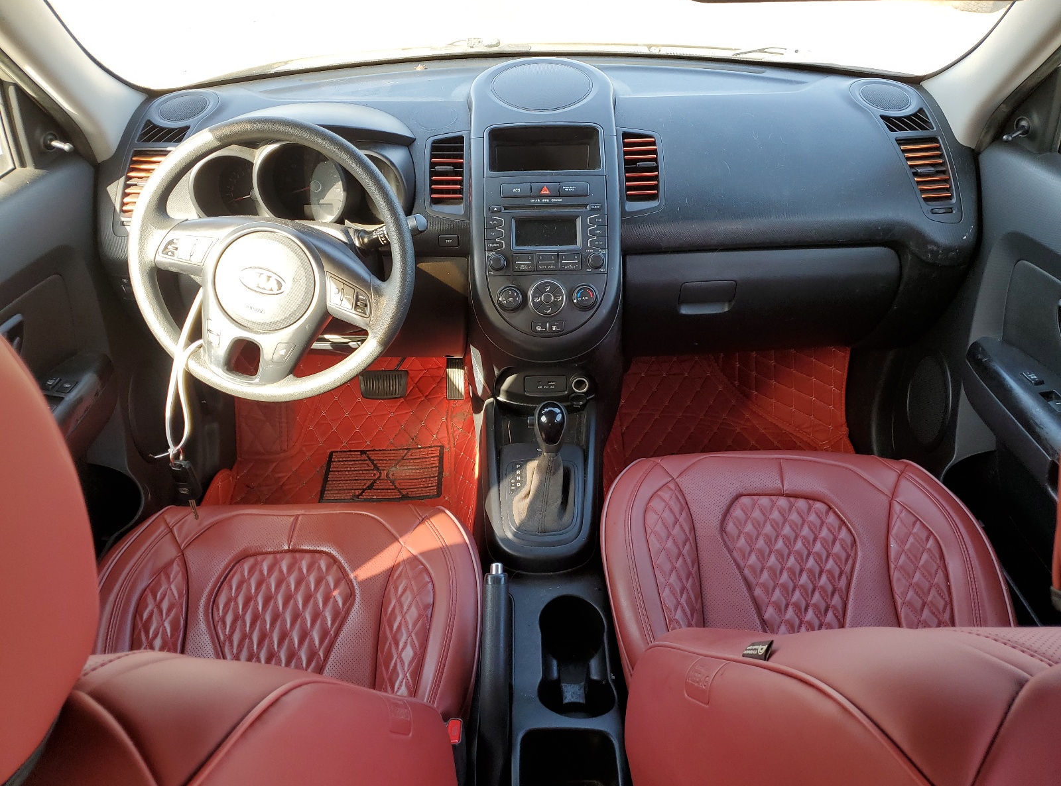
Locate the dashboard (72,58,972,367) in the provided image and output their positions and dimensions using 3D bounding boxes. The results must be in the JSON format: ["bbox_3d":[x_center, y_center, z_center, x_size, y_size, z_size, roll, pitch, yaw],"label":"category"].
[{"bbox_3d":[0.018,-0.322,1.384,1.420,0.420,0.530,-1,33,-1],"label":"dashboard"}]

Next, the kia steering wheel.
[{"bbox_3d":[-0.345,-0.178,1.089,0.377,0.377,0.105,6,8,-3],"label":"kia steering wheel"}]

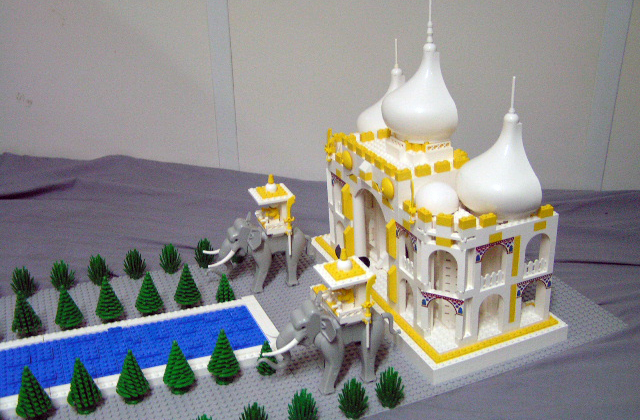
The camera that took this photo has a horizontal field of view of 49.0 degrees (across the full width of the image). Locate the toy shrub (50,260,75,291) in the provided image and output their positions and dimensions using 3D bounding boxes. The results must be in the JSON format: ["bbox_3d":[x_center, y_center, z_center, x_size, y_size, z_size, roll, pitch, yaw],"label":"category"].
[{"bbox_3d":[-0.344,0.087,0.939,0.030,0.044,0.030,-9,24,-22],"label":"toy shrub"}]

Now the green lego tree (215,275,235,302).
[{"bbox_3d":[-0.125,0.101,0.913,0.021,0.040,0.021,-8,25,-20],"label":"green lego tree"}]

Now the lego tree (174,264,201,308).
[{"bbox_3d":[-0.169,0.096,0.892,0.035,0.063,0.035,-8,25,-20],"label":"lego tree"}]

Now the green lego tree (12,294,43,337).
[{"bbox_3d":[-0.346,0.123,0.823,0.035,0.062,0.035,-9,24,-22],"label":"green lego tree"}]

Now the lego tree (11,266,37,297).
[{"bbox_3d":[-0.386,0.092,0.914,0.029,0.044,0.029,-8,25,-20],"label":"lego tree"}]

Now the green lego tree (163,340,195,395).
[{"bbox_3d":[-0.149,0.164,0.742,0.035,0.062,0.035,-9,24,-22],"label":"green lego tree"}]

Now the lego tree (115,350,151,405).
[{"bbox_3d":[-0.193,0.169,0.720,0.035,0.063,0.035,-8,25,-20],"label":"lego tree"}]

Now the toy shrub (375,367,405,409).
[{"bbox_3d":[0.072,0.183,0.725,0.029,0.044,0.029,-1,22,0],"label":"toy shrub"}]

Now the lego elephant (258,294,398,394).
[{"bbox_3d":[0.011,0.140,0.758,0.162,0.107,0.055,-12,26,-20],"label":"lego elephant"}]

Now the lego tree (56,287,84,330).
[{"bbox_3d":[-0.301,0.116,0.839,0.035,0.063,0.035,-8,25,-20],"label":"lego tree"}]

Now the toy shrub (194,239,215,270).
[{"bbox_3d":[-0.167,0.062,1.018,0.030,0.044,0.030,-9,24,-22],"label":"toy shrub"}]

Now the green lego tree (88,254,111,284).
[{"bbox_3d":[-0.297,0.080,0.948,0.029,0.044,0.029,-8,25,-20],"label":"green lego tree"}]

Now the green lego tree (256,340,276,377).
[{"bbox_3d":[-0.059,0.162,0.774,0.021,0.040,0.021,1,23,0],"label":"green lego tree"}]

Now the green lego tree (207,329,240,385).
[{"bbox_3d":[-0.104,0.157,0.759,0.035,0.062,0.035,1,23,0],"label":"green lego tree"}]

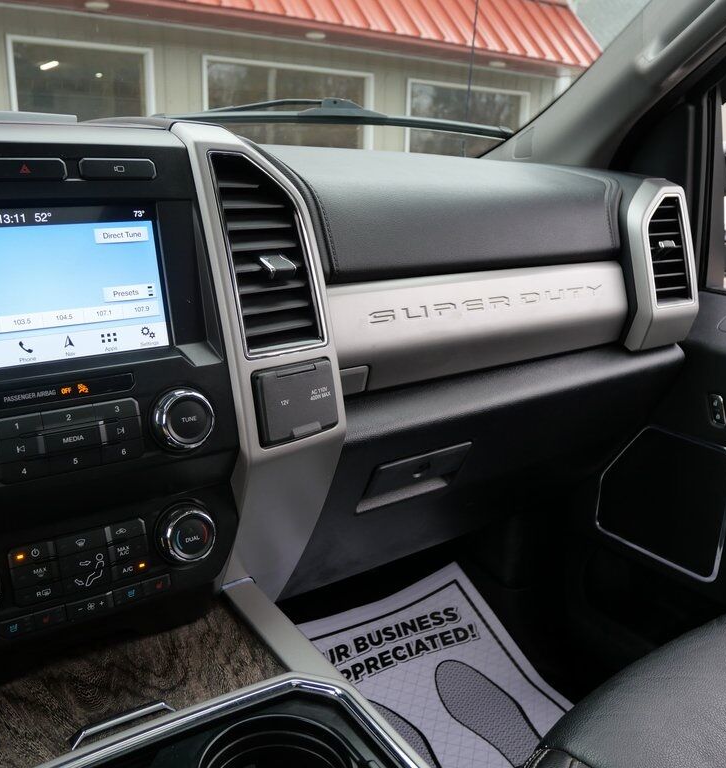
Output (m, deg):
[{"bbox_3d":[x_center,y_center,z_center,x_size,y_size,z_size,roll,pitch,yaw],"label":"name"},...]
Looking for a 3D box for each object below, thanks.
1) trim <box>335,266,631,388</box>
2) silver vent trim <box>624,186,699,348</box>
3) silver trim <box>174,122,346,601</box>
[{"bbox_3d":[0.137,-0.075,0.777,0.422,0.100,0.047,-10,16,-32],"label":"trim"},{"bbox_3d":[0.358,-0.144,0.863,0.093,0.198,0.065,-10,16,-32],"label":"silver vent trim"},{"bbox_3d":[-0.086,-0.014,0.636,0.102,0.422,0.115,-10,16,-32],"label":"silver trim"}]

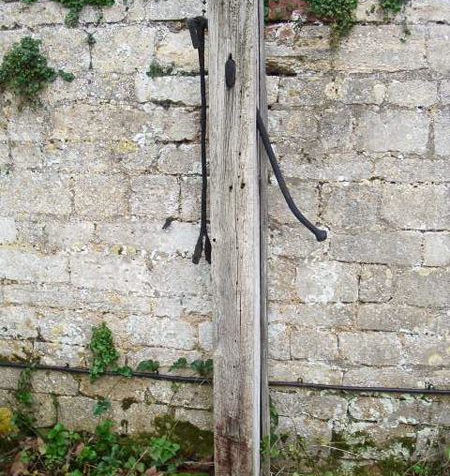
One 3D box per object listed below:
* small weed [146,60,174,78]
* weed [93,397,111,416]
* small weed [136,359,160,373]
[{"bbox_3d":[-0.265,-0.695,2.932,0.101,0.065,0.070,1,9,8],"label":"small weed"},{"bbox_3d":[-0.508,0.694,2.926,0.068,0.074,0.030,2,12,8],"label":"weed"},{"bbox_3d":[-0.307,0.511,2.851,0.090,0.043,0.040,2,12,8],"label":"small weed"}]

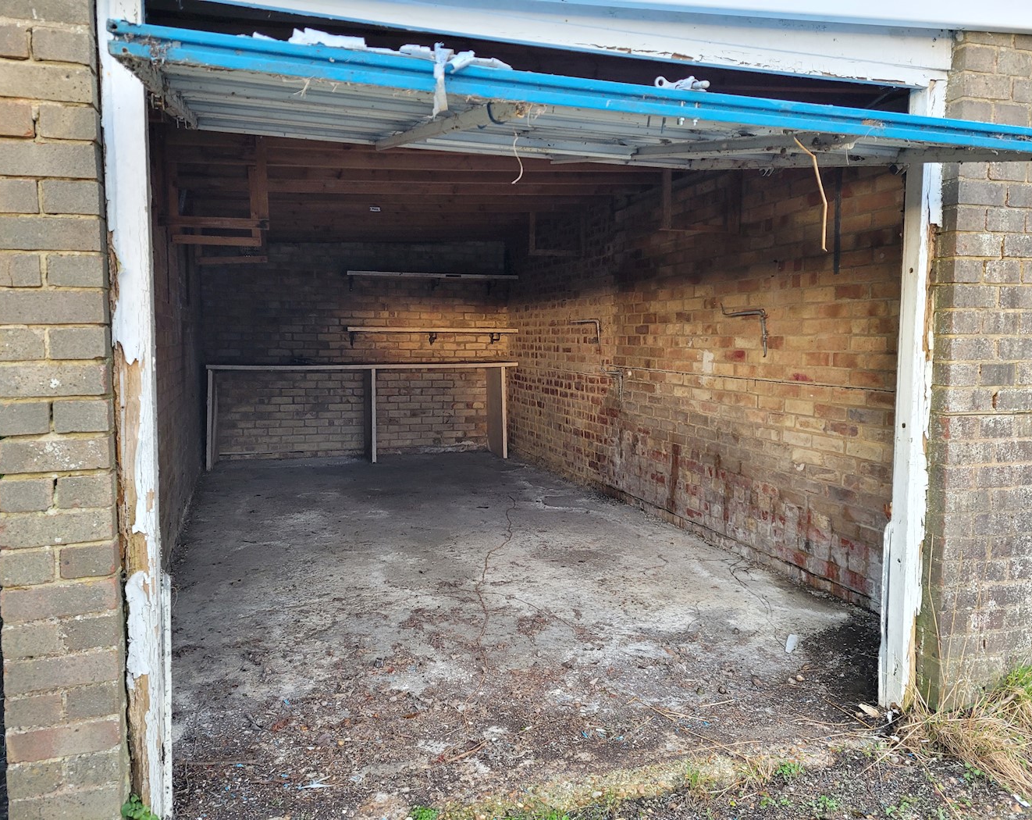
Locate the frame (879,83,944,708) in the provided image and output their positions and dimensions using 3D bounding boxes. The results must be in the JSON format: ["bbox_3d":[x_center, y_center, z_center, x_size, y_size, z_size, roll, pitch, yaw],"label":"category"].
[{"bbox_3d":[1.208,-0.018,2.508,0.087,1.904,0.078,-1,5,-17],"label":"frame"}]

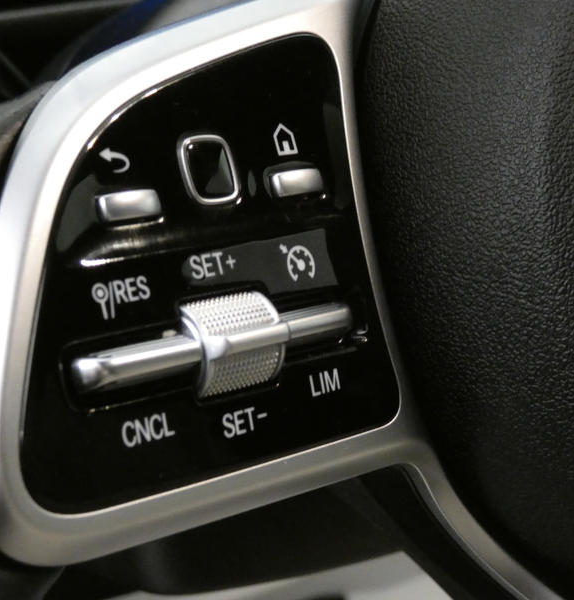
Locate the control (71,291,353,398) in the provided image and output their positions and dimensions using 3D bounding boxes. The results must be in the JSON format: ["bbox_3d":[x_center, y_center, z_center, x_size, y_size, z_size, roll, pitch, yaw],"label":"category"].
[{"bbox_3d":[-0.011,0.006,0.226,0.049,0.012,0.009,-12,0,-43],"label":"control"}]

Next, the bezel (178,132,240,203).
[{"bbox_3d":[-0.011,-0.018,0.230,0.002,0.010,0.009,-11,0,44],"label":"bezel"}]

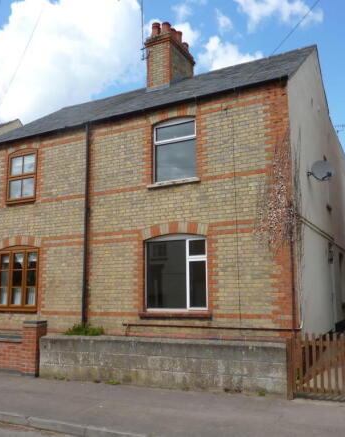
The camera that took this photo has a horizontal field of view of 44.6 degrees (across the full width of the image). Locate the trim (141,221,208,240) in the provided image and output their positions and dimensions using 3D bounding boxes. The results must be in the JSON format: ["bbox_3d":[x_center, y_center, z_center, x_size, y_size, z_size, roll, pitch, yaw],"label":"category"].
[{"bbox_3d":[0.036,0.252,8.415,1.496,0.354,0.110,-5,-10,27],"label":"trim"}]

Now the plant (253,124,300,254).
[{"bbox_3d":[1.806,-0.537,7.451,0.800,2.080,0.200,-5,-10,27],"label":"plant"}]

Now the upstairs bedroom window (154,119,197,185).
[{"bbox_3d":[0.049,-1.399,8.705,0.969,1.358,0.120,-5,-10,27],"label":"upstairs bedroom window"}]

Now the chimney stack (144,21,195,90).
[{"bbox_3d":[-0.025,-4.989,13.905,0.860,2.300,1.850,-5,-10,27],"label":"chimney stack"}]

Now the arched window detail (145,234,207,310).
[{"bbox_3d":[0.062,1.062,8.315,1.391,1.490,0.120,-5,-10,27],"label":"arched window detail"}]

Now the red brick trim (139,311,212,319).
[{"bbox_3d":[0.040,1.851,8.102,1.552,0.147,0.160,-5,-10,27],"label":"red brick trim"}]

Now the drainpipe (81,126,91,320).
[{"bbox_3d":[-1.899,0.297,9.290,0.090,5.035,0.110,-5,-10,27],"label":"drainpipe"}]

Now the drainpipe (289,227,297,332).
[{"bbox_3d":[2.050,1.092,7.111,0.080,2.069,0.090,-5,-10,27],"label":"drainpipe"}]

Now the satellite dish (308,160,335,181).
[{"bbox_3d":[3.094,-1.004,8.685,0.520,0.420,0.360,0,-9,-3],"label":"satellite dish"}]

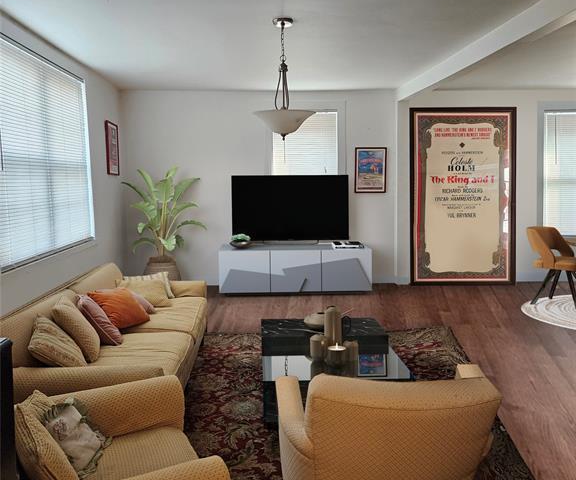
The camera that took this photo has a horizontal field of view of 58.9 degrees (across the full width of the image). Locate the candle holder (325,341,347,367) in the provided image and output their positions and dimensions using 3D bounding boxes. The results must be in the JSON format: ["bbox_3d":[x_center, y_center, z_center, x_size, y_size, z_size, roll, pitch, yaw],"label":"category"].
[{"bbox_3d":[0.285,0.671,2.953,0.107,0.105,0.107,-1,7,-3],"label":"candle holder"}]

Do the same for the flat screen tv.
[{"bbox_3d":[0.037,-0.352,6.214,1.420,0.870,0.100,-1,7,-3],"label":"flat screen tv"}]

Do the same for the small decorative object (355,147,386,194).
[{"bbox_3d":[1.057,-0.892,6.505,0.425,0.585,0.030,-1,7,-3],"label":"small decorative object"}]

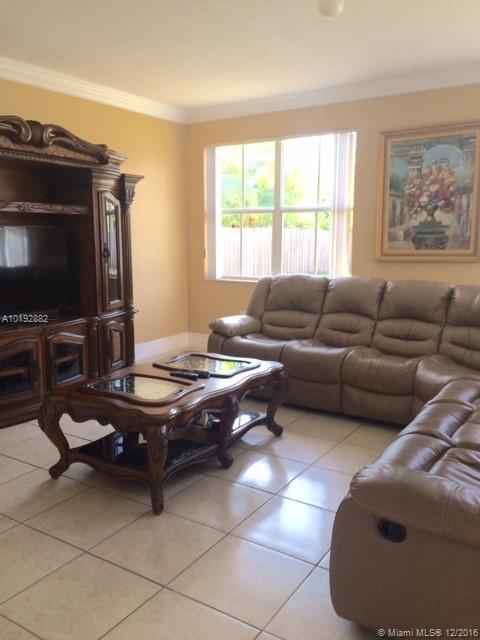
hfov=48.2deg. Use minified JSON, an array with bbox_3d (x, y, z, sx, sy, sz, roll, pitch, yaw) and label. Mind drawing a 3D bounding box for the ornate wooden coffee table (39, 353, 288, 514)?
[{"bbox_3d":[-0.397,0.614,3.384,0.862,0.482,1.370,5,10,33],"label":"ornate wooden coffee table"}]

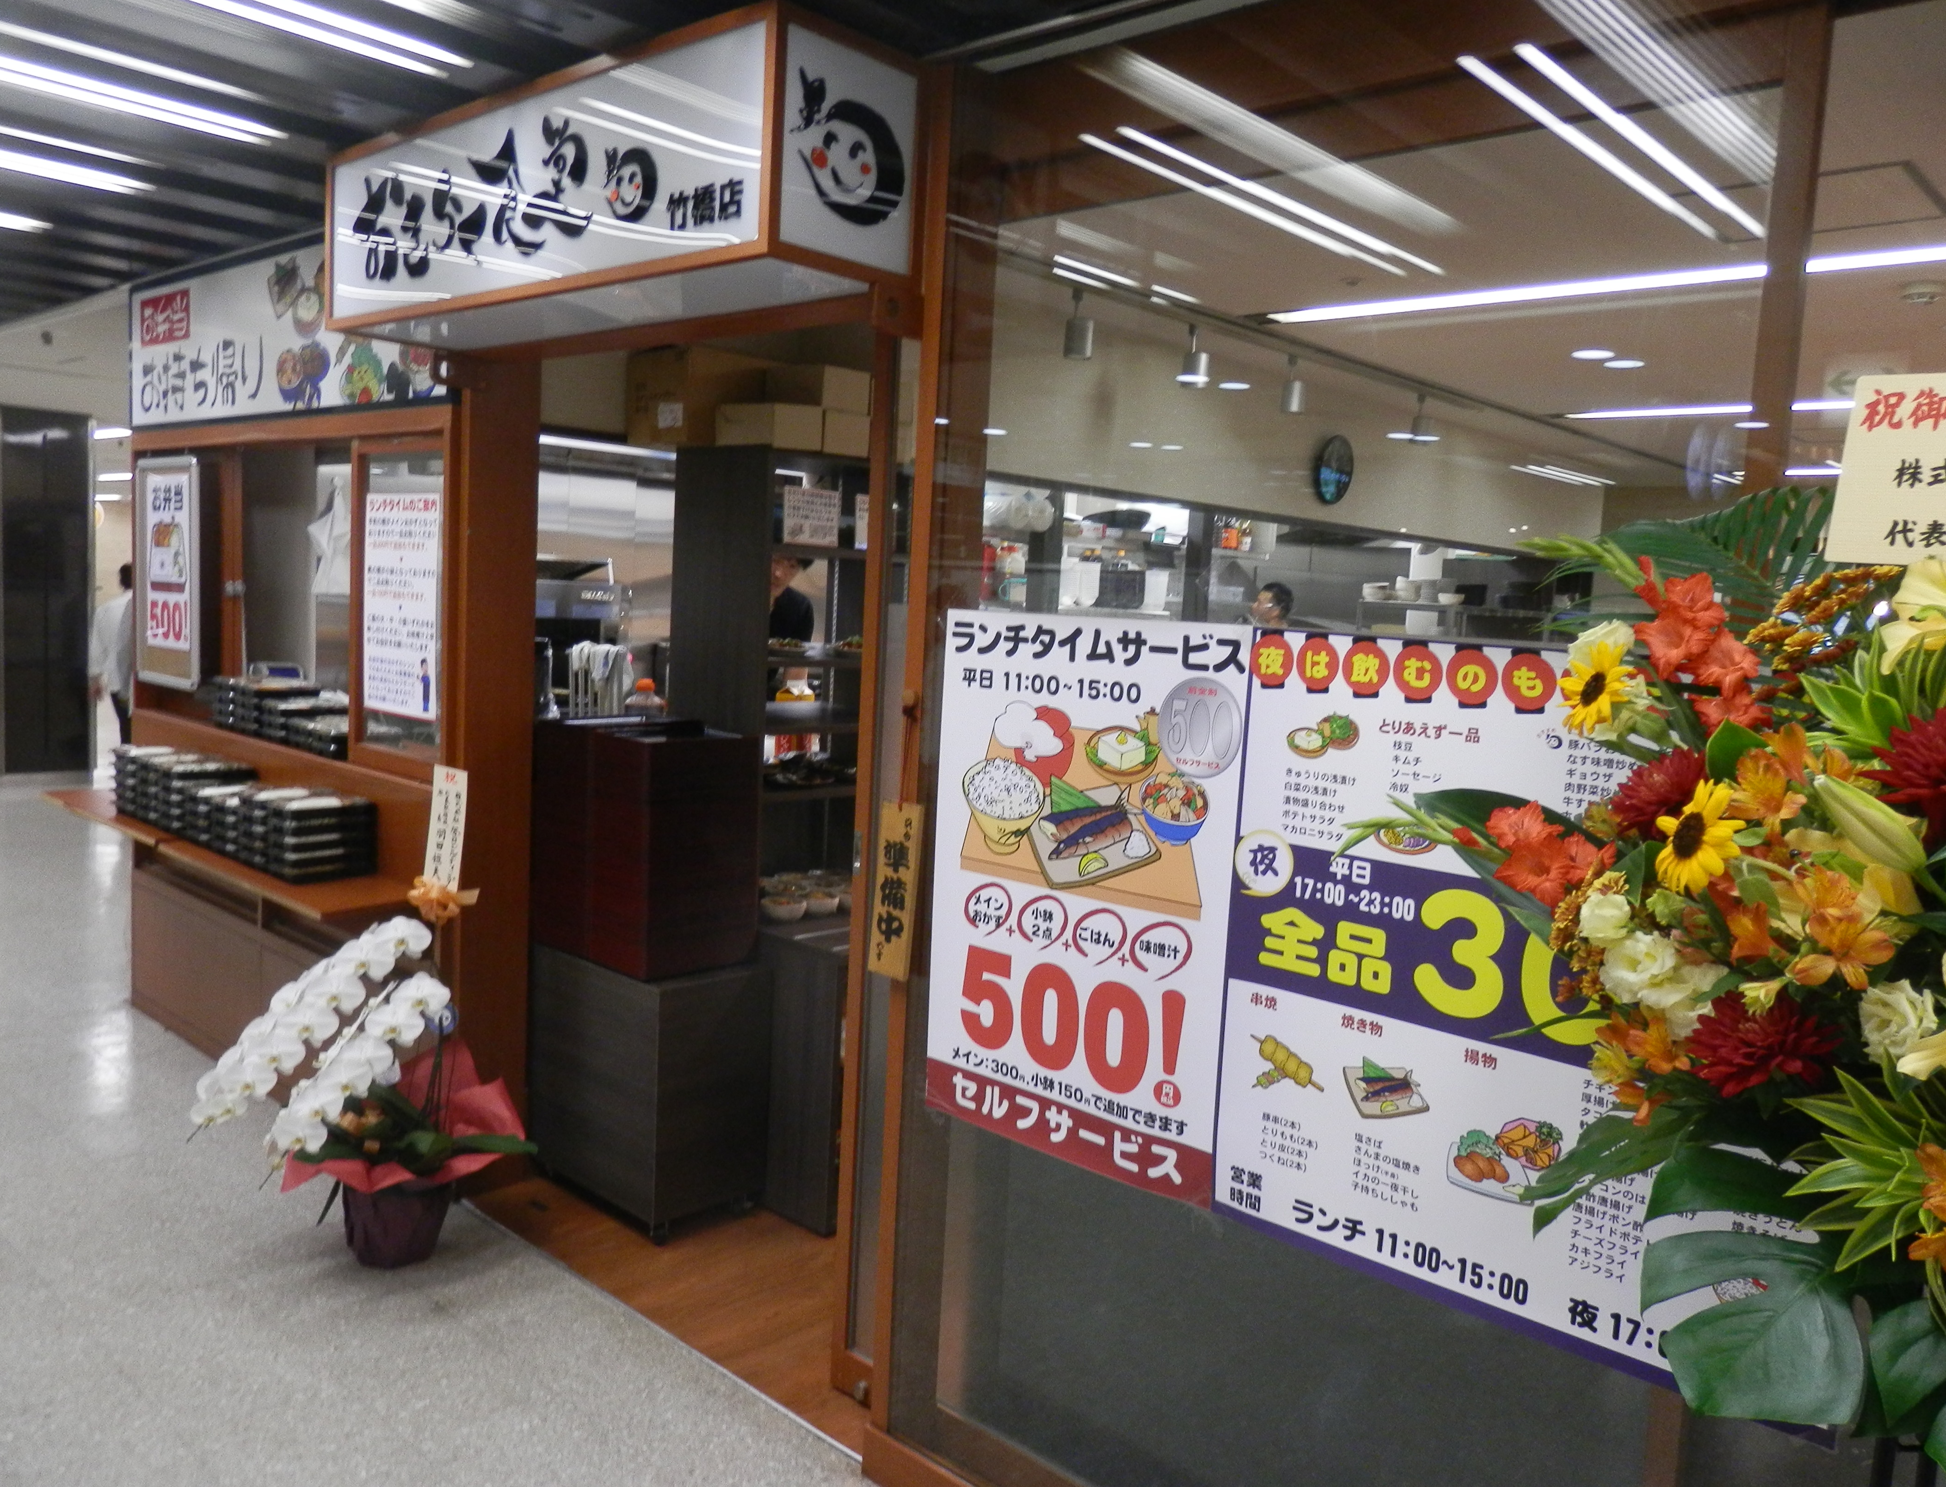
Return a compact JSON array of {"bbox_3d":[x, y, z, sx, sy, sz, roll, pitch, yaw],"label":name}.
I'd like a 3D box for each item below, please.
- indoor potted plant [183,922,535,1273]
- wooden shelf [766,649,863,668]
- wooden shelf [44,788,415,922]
[{"bbox_3d":[-1.318,0.769,3.082,0.452,0.764,0.562,9,9,41],"label":"indoor potted plant"},{"bbox_3d":[-0.470,-0.224,3.724,0.368,0.020,0.485,9,9,41],"label":"wooden shelf"},{"bbox_3d":[-2.152,0.274,4.046,2.059,0.019,0.279,9,9,41],"label":"wooden shelf"}]

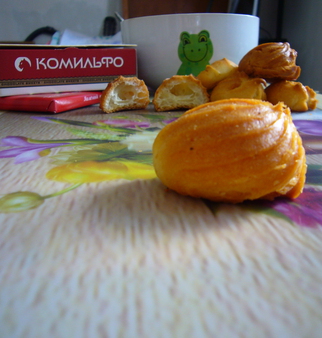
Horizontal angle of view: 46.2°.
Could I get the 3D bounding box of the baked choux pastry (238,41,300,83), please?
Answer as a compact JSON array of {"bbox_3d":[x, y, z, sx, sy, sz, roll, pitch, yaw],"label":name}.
[{"bbox_3d":[0.090,-0.089,0.312,0.050,0.030,0.037,2,17,10],"label":"baked choux pastry"}]

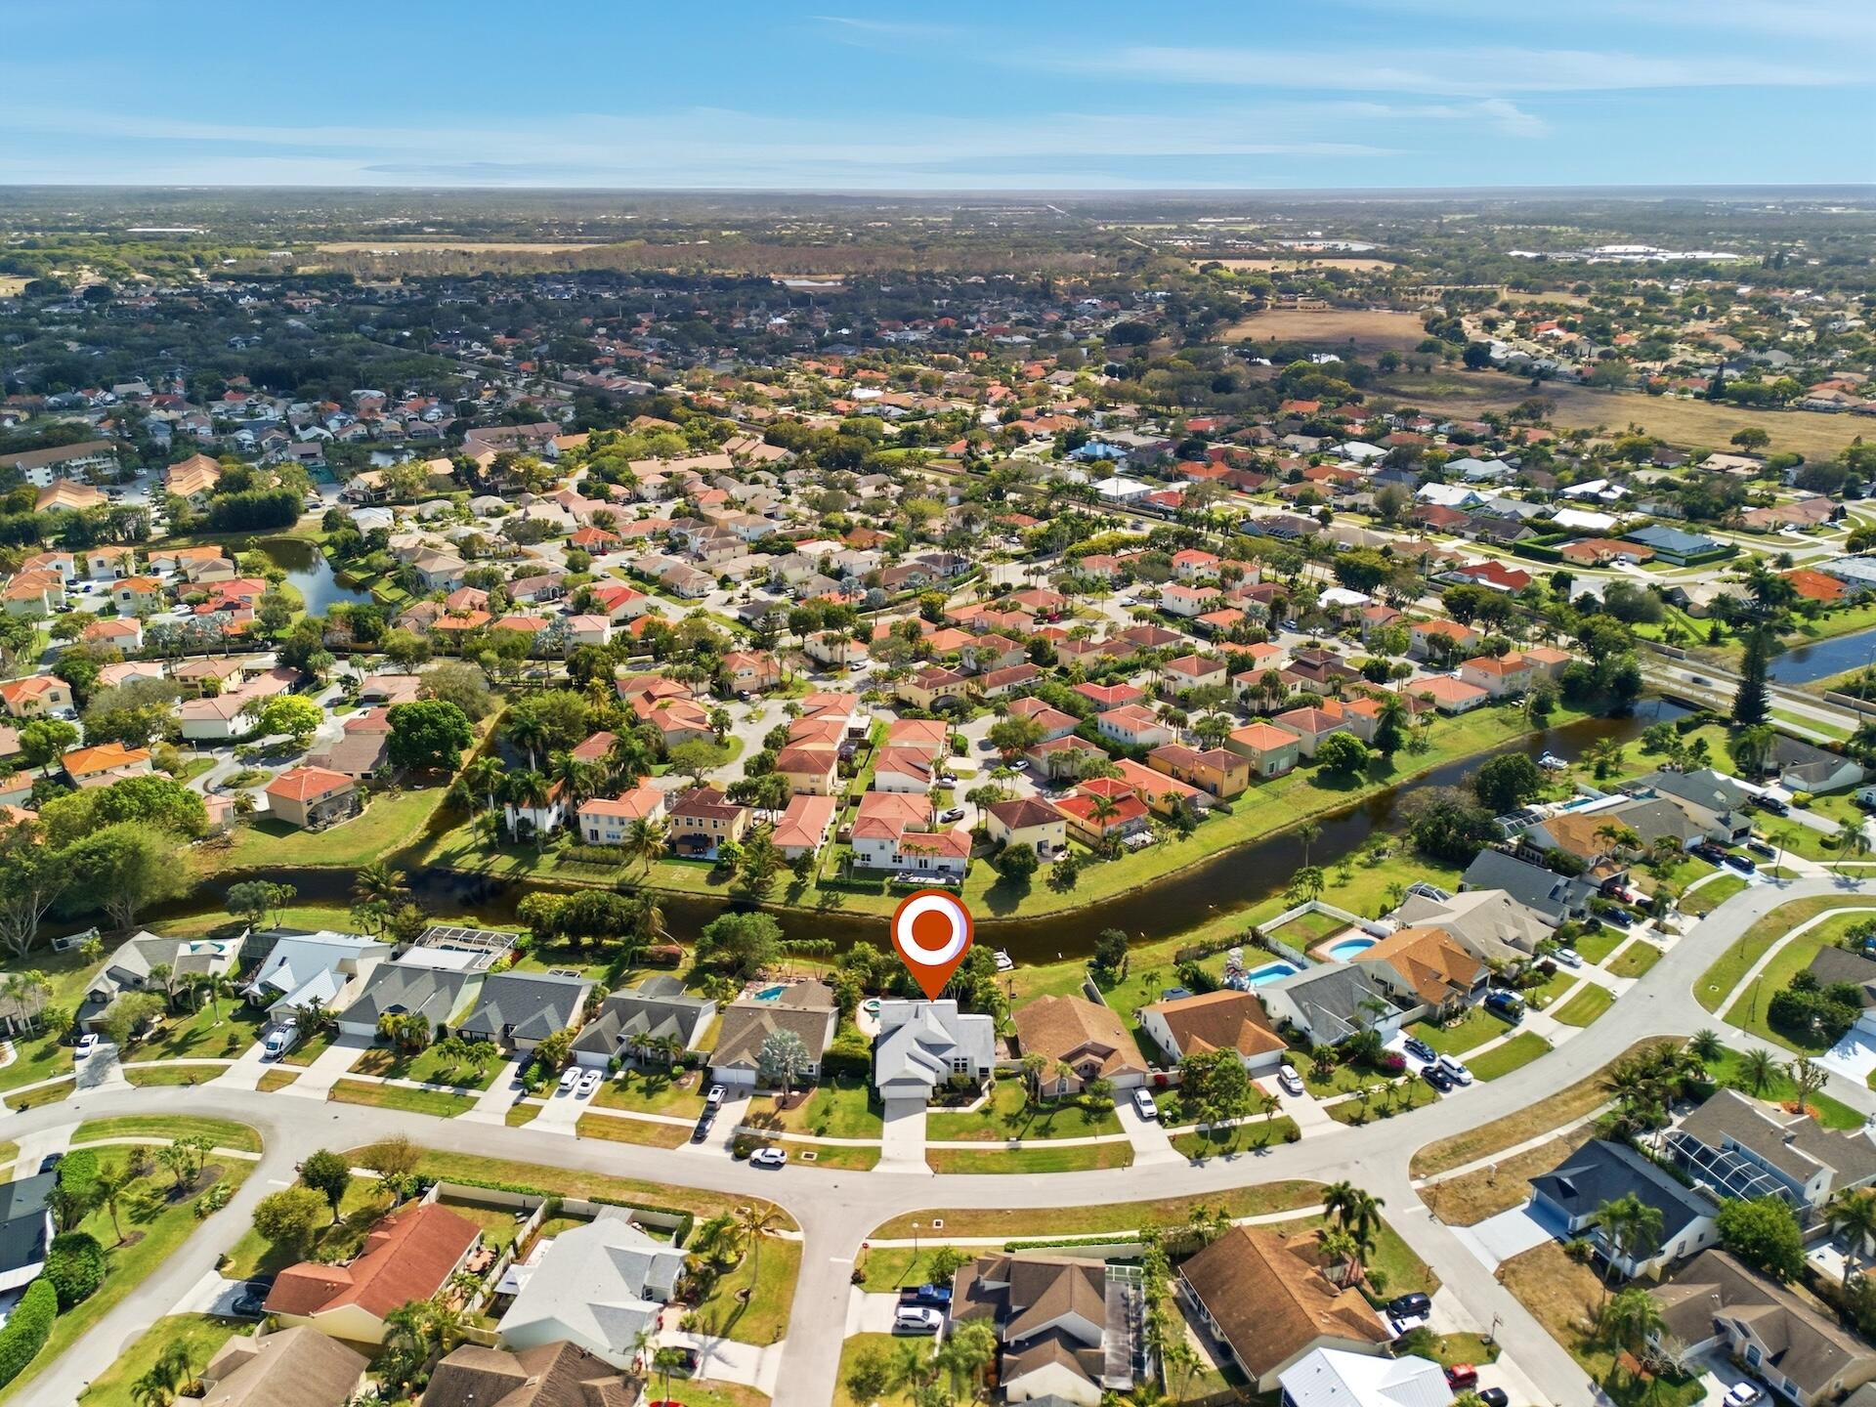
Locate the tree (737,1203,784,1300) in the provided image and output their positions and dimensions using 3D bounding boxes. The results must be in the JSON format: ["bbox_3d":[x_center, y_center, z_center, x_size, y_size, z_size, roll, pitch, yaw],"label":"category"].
[{"bbox_3d":[-19.900,60.630,143.650,5.700,10.600,5.600,0,22,0],"label":"tree"}]

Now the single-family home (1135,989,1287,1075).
[{"bbox_3d":[38.172,44.971,181.000,14.850,5.900,14.390,-7,23,-17],"label":"single-family home"}]

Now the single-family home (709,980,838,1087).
[{"bbox_3d":[-22.680,46.050,186.370,15.700,5.900,20.100,2,22,5],"label":"single-family home"}]

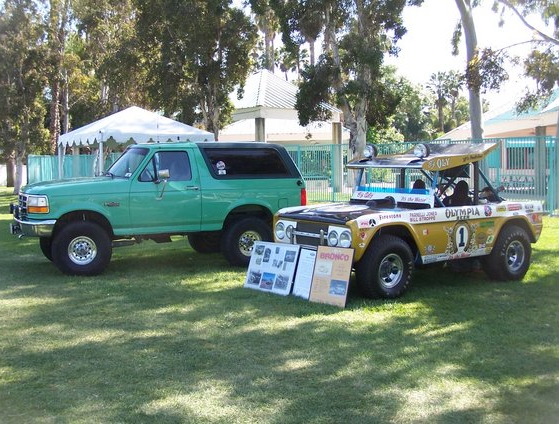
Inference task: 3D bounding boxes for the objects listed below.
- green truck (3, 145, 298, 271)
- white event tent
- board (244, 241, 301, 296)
[{"bbox_3d":[-2.036,-0.131,13.172,4.700,2.020,2.060,-2,4,-24],"label":"green truck"},{"bbox_3d":[-3.783,-1.175,20.623,3.050,3.184,3.050,-3,4,-33],"label":"white event tent"},{"bbox_3d":[-0.096,0.743,10.315,0.030,0.659,0.860,21,-12,-42],"label":"board"}]

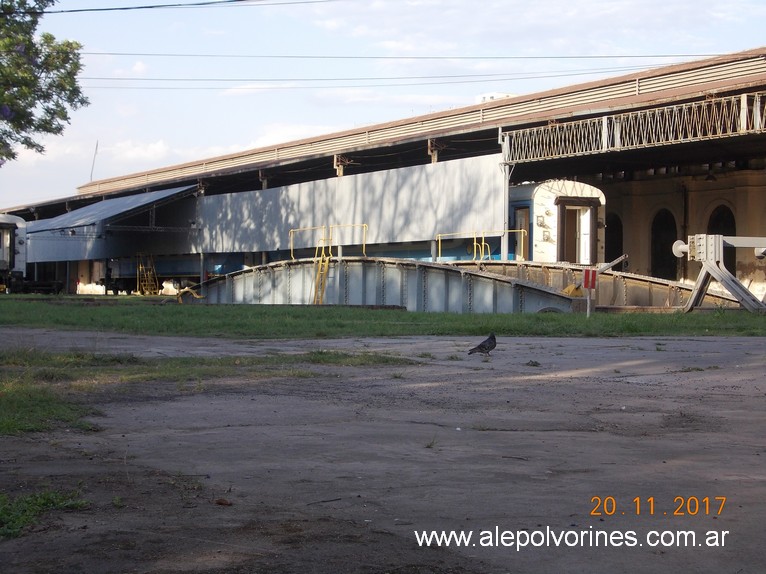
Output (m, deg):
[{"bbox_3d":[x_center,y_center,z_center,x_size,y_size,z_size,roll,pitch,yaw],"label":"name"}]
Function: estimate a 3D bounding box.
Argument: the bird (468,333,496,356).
[{"bbox_3d":[1.052,0.608,16.600,0.290,0.250,0.125,0,-1,0],"label":"bird"}]

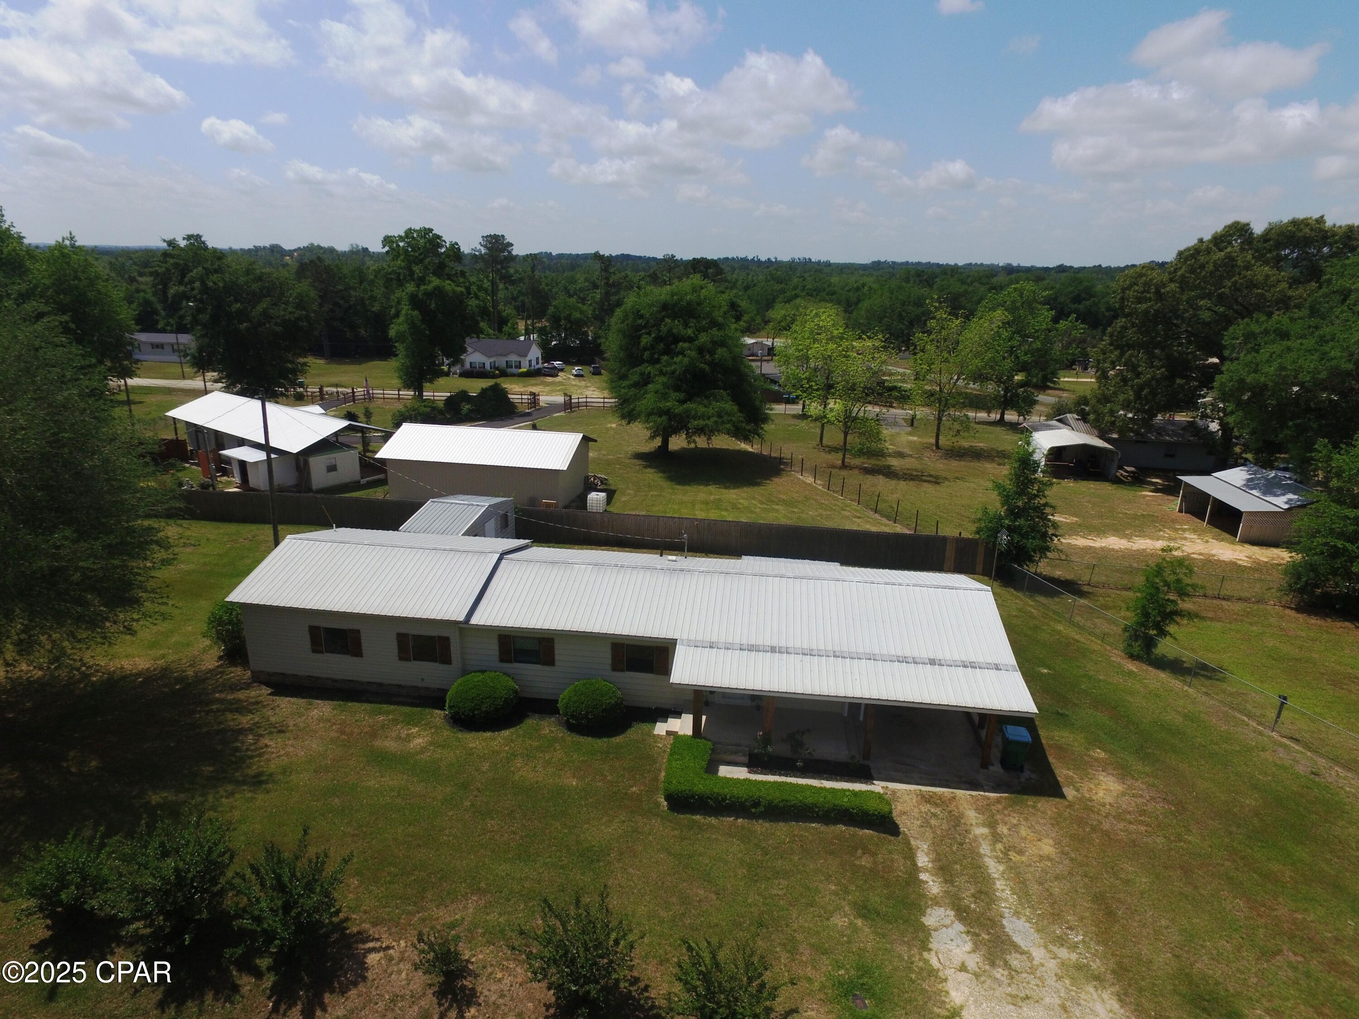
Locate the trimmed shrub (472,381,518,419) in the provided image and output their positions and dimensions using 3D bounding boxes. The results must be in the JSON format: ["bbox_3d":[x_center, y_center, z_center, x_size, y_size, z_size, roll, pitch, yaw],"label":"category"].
[{"bbox_3d":[-19.566,-11.743,83.393,4.901,3.686,4.901,4,18,6],"label":"trimmed shrub"}]

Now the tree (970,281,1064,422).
[{"bbox_3d":[36.783,-17.128,86.318,10.200,15.300,10.200,1,18,0],"label":"tree"}]

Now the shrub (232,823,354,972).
[{"bbox_3d":[-7.576,7.611,15.365,2.150,2.350,2.150,4,18,6],"label":"shrub"}]

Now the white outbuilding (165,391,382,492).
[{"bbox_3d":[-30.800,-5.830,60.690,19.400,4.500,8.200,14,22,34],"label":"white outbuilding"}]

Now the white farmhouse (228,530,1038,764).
[{"bbox_3d":[-2.123,3.756,26.802,24.580,3.650,9.500,4,18,6],"label":"white farmhouse"}]

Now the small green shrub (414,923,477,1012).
[{"bbox_3d":[-4.577,8.486,15.028,0.980,1.050,0.980,4,18,6],"label":"small green shrub"}]

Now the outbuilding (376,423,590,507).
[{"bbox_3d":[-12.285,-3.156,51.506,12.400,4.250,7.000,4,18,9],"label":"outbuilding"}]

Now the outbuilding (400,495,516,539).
[{"bbox_3d":[-10.815,0.978,39.021,3.100,2.900,6.000,4,18,10],"label":"outbuilding"}]

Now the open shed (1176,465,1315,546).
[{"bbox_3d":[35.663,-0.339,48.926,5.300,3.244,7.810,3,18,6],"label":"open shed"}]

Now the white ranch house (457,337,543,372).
[{"bbox_3d":[-34.751,-29.834,151.765,13.200,5.600,9.000,2,18,3],"label":"white ranch house"}]

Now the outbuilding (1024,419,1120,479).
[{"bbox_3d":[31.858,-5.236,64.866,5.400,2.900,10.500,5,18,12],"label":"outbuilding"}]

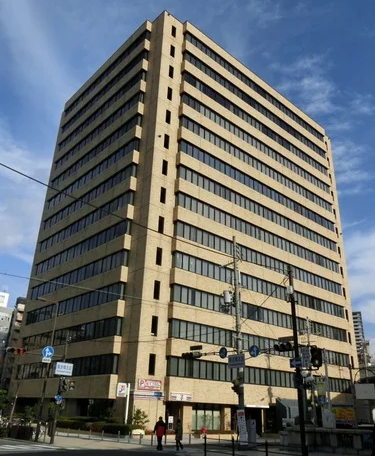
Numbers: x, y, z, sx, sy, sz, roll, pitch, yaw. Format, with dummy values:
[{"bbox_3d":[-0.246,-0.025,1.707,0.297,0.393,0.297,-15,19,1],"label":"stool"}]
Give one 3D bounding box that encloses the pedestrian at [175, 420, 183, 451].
[{"bbox_3d":[-0.450,11.845,24.059,0.450,1.647,0.360,15,-27,-27],"label":"pedestrian"}]

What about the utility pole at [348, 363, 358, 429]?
[{"bbox_3d":[13.110,13.774,32.912,0.220,5.906,0.220,2,-23,0],"label":"utility pole"}]

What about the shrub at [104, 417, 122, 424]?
[{"bbox_3d":[-6.812,17.658,37.887,1.000,1.050,2.200,21,-30,-37],"label":"shrub"}]

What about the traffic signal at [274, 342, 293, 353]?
[{"bbox_3d":[5.739,7.107,24.911,0.480,0.420,1.250,21,-30,-37],"label":"traffic signal"}]

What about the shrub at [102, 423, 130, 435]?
[{"bbox_3d":[-5.465,15.595,32.472,0.800,0.712,3.000,21,-30,-37],"label":"shrub"}]

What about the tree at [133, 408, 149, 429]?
[{"bbox_3d":[-3.905,15.939,34.799,1.150,1.650,1.150,2,-23,1],"label":"tree"}]

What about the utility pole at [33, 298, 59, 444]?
[{"bbox_3d":[-8.781,8.775,26.349,0.230,8.366,0.230,2,-23,0],"label":"utility pole"}]

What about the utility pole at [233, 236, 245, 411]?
[{"bbox_3d":[3.483,7.055,28.328,0.380,13.933,0.380,2,-23,0],"label":"utility pole"}]

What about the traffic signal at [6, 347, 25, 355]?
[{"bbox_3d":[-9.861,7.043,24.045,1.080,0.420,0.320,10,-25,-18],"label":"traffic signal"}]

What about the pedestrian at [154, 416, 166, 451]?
[{"bbox_3d":[-1.462,11.334,23.126,0.580,1.680,0.400,9,-24,-15],"label":"pedestrian"}]

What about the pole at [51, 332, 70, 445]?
[{"bbox_3d":[-7.543,9.350,24.941,0.220,6.279,0.220,2,-23,0],"label":"pole"}]

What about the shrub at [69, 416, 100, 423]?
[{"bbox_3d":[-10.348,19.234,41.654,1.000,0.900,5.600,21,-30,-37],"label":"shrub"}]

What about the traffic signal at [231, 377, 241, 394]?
[{"bbox_3d":[3.085,10.123,26.925,0.420,0.988,0.420,6,-24,-9],"label":"traffic signal"}]

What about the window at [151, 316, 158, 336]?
[{"bbox_3d":[-3.349,9.994,42.602,0.716,1.960,0.200,21,-30,-37],"label":"window"}]

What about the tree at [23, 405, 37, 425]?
[{"bbox_3d":[-17.984,21.283,47.924,1.400,2.100,1.400,21,-30,-37],"label":"tree"}]

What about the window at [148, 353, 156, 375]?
[{"bbox_3d":[-3.188,12.483,38.238,0.700,1.840,0.200,21,-30,-37],"label":"window"}]

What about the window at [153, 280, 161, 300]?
[{"bbox_3d":[-2.978,6.153,41.027,0.720,1.860,0.200,21,-30,-37],"label":"window"}]

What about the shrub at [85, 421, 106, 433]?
[{"bbox_3d":[-7.517,16.417,34.604,0.800,0.708,2.200,21,-30,-37],"label":"shrub"}]

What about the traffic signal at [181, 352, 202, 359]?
[{"bbox_3d":[0.328,9.292,30.530,0.480,0.420,1.250,21,-30,-37],"label":"traffic signal"}]

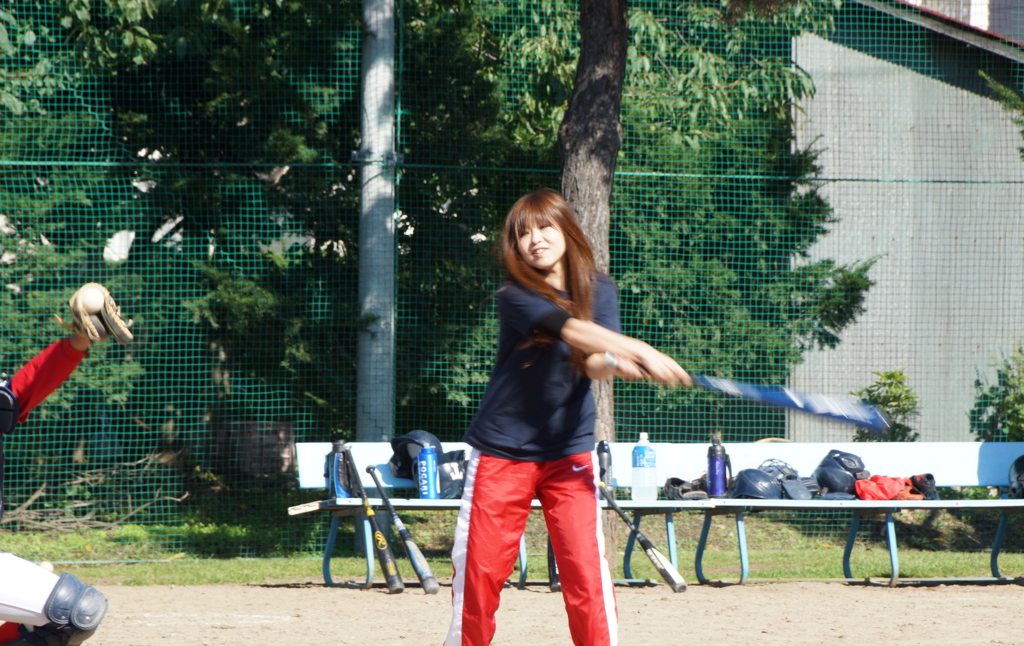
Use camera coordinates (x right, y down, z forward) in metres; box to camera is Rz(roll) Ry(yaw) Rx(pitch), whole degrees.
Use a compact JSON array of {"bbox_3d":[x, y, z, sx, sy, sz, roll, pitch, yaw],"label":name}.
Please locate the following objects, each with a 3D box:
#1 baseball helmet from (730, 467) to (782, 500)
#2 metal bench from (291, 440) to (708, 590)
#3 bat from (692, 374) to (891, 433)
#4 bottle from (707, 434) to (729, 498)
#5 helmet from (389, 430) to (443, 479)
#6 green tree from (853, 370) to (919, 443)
[{"bbox_3d":[1.103,0.727,38.400,0.240,0.145,0.195,1,0,-21],"label":"baseball helmet"},{"bbox_3d":[-0.029,0.858,38.100,1.840,0.645,0.490,0,0,-24],"label":"metal bench"},{"bbox_3d":[0.689,0.190,24.500,0.820,0.067,0.067,13,0,-11],"label":"bat"},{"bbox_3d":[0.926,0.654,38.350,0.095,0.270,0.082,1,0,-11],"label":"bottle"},{"bbox_3d":[-0.432,0.602,38.150,0.260,0.215,0.210,6,-2,-41],"label":"helmet"},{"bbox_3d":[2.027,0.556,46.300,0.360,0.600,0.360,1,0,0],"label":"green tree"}]

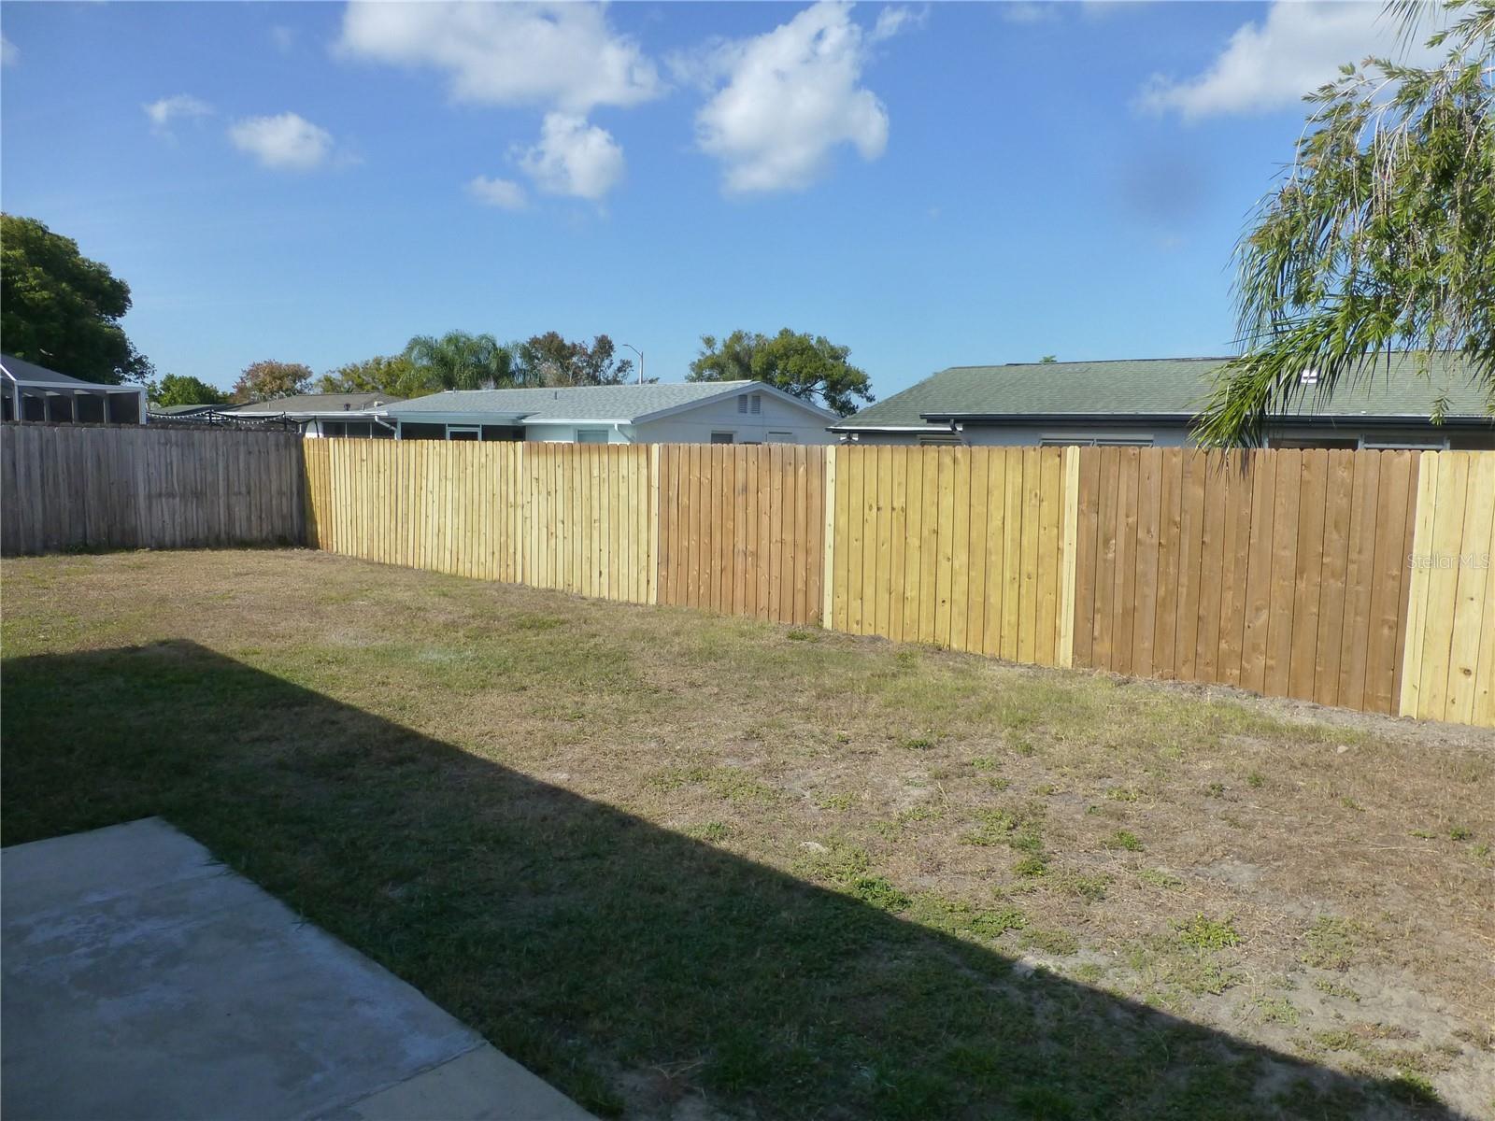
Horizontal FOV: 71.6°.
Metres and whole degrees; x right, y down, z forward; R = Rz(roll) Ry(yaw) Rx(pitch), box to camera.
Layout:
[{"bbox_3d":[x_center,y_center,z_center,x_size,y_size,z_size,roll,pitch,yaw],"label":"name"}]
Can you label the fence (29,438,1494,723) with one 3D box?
[{"bbox_3d":[-2.522,-0.249,10.295,16.200,1.870,4.200,6,9,40],"label":"fence"}]

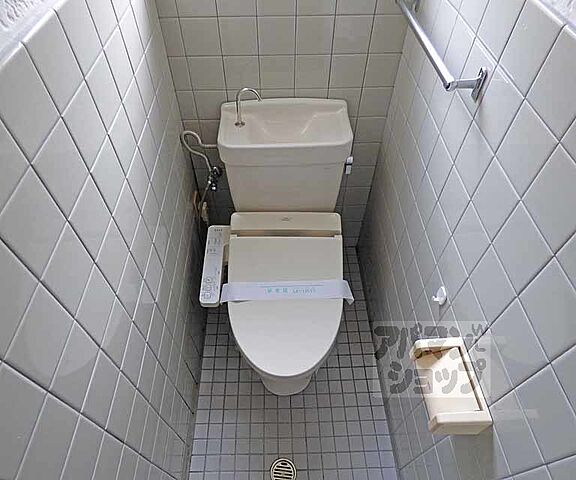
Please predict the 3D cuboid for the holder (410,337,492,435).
[{"bbox_3d":[0.323,0.292,0.702,0.100,0.070,0.168,-1,52,-1],"label":"holder"}]

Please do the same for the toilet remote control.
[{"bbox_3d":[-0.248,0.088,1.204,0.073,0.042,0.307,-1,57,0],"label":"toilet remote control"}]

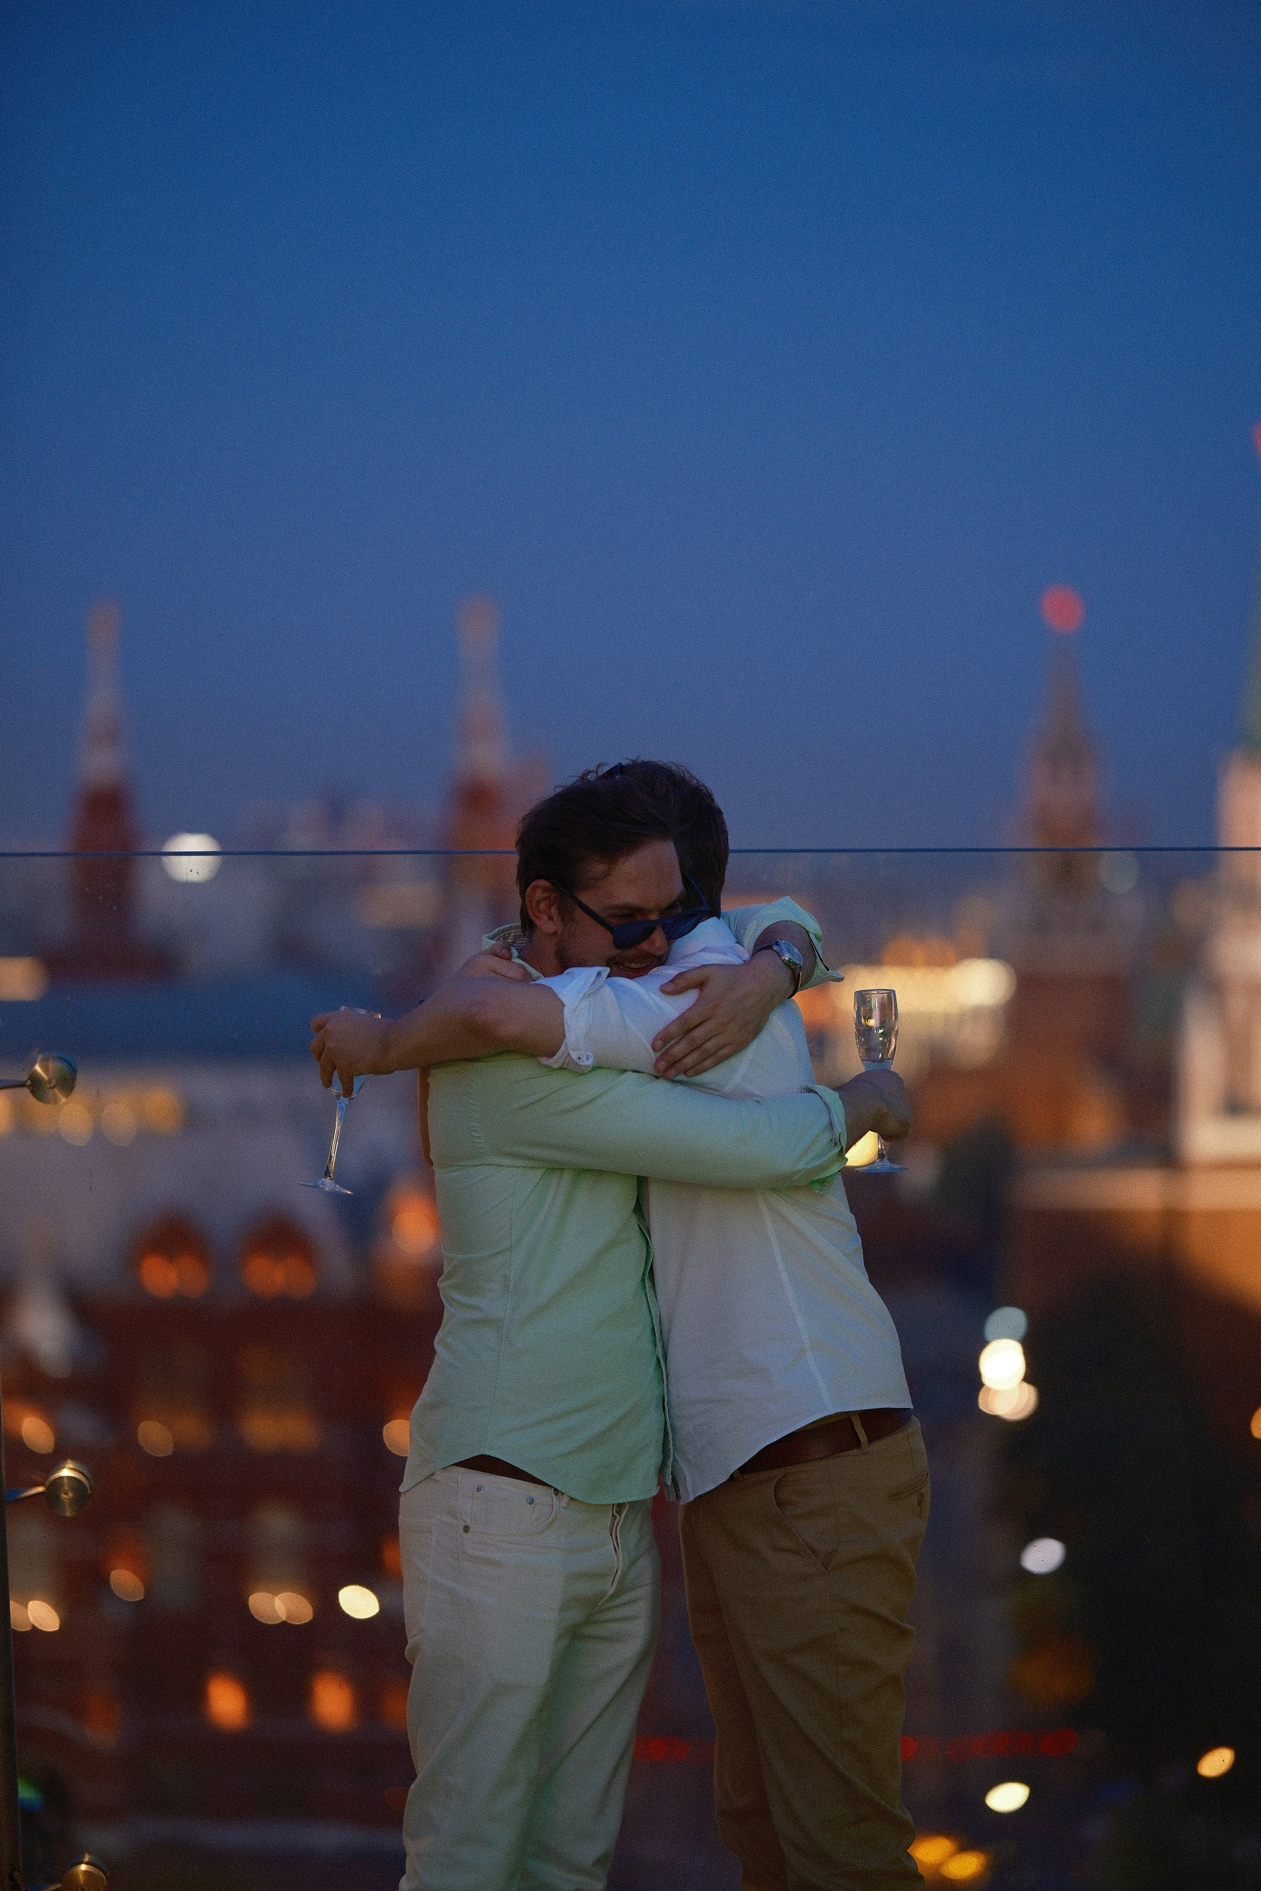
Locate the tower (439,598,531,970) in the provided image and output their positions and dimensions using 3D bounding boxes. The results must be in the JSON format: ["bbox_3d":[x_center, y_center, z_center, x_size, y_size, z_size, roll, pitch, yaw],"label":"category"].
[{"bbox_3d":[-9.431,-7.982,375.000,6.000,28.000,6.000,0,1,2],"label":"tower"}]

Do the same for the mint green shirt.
[{"bbox_3d":[-0.007,0.298,6.900,0.540,0.700,0.500,1,2,23],"label":"mint green shirt"}]

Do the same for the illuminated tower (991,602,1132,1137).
[{"bbox_3d":[51.612,-6.502,705.000,16.000,70.000,16.000,0,1,2],"label":"illuminated tower"}]

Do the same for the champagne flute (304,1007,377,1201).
[{"bbox_3d":[-0.329,0.179,6.820,0.063,0.212,0.063,11,1,0],"label":"champagne flute"}]

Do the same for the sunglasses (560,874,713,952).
[{"bbox_3d":[-0.008,-0.058,6.907,0.143,0.048,0.145,-11,39,-39],"label":"sunglasses"}]

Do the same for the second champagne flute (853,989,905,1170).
[{"bbox_3d":[0.287,0.156,6.850,0.063,0.212,0.063,-3,1,0],"label":"second champagne flute"}]

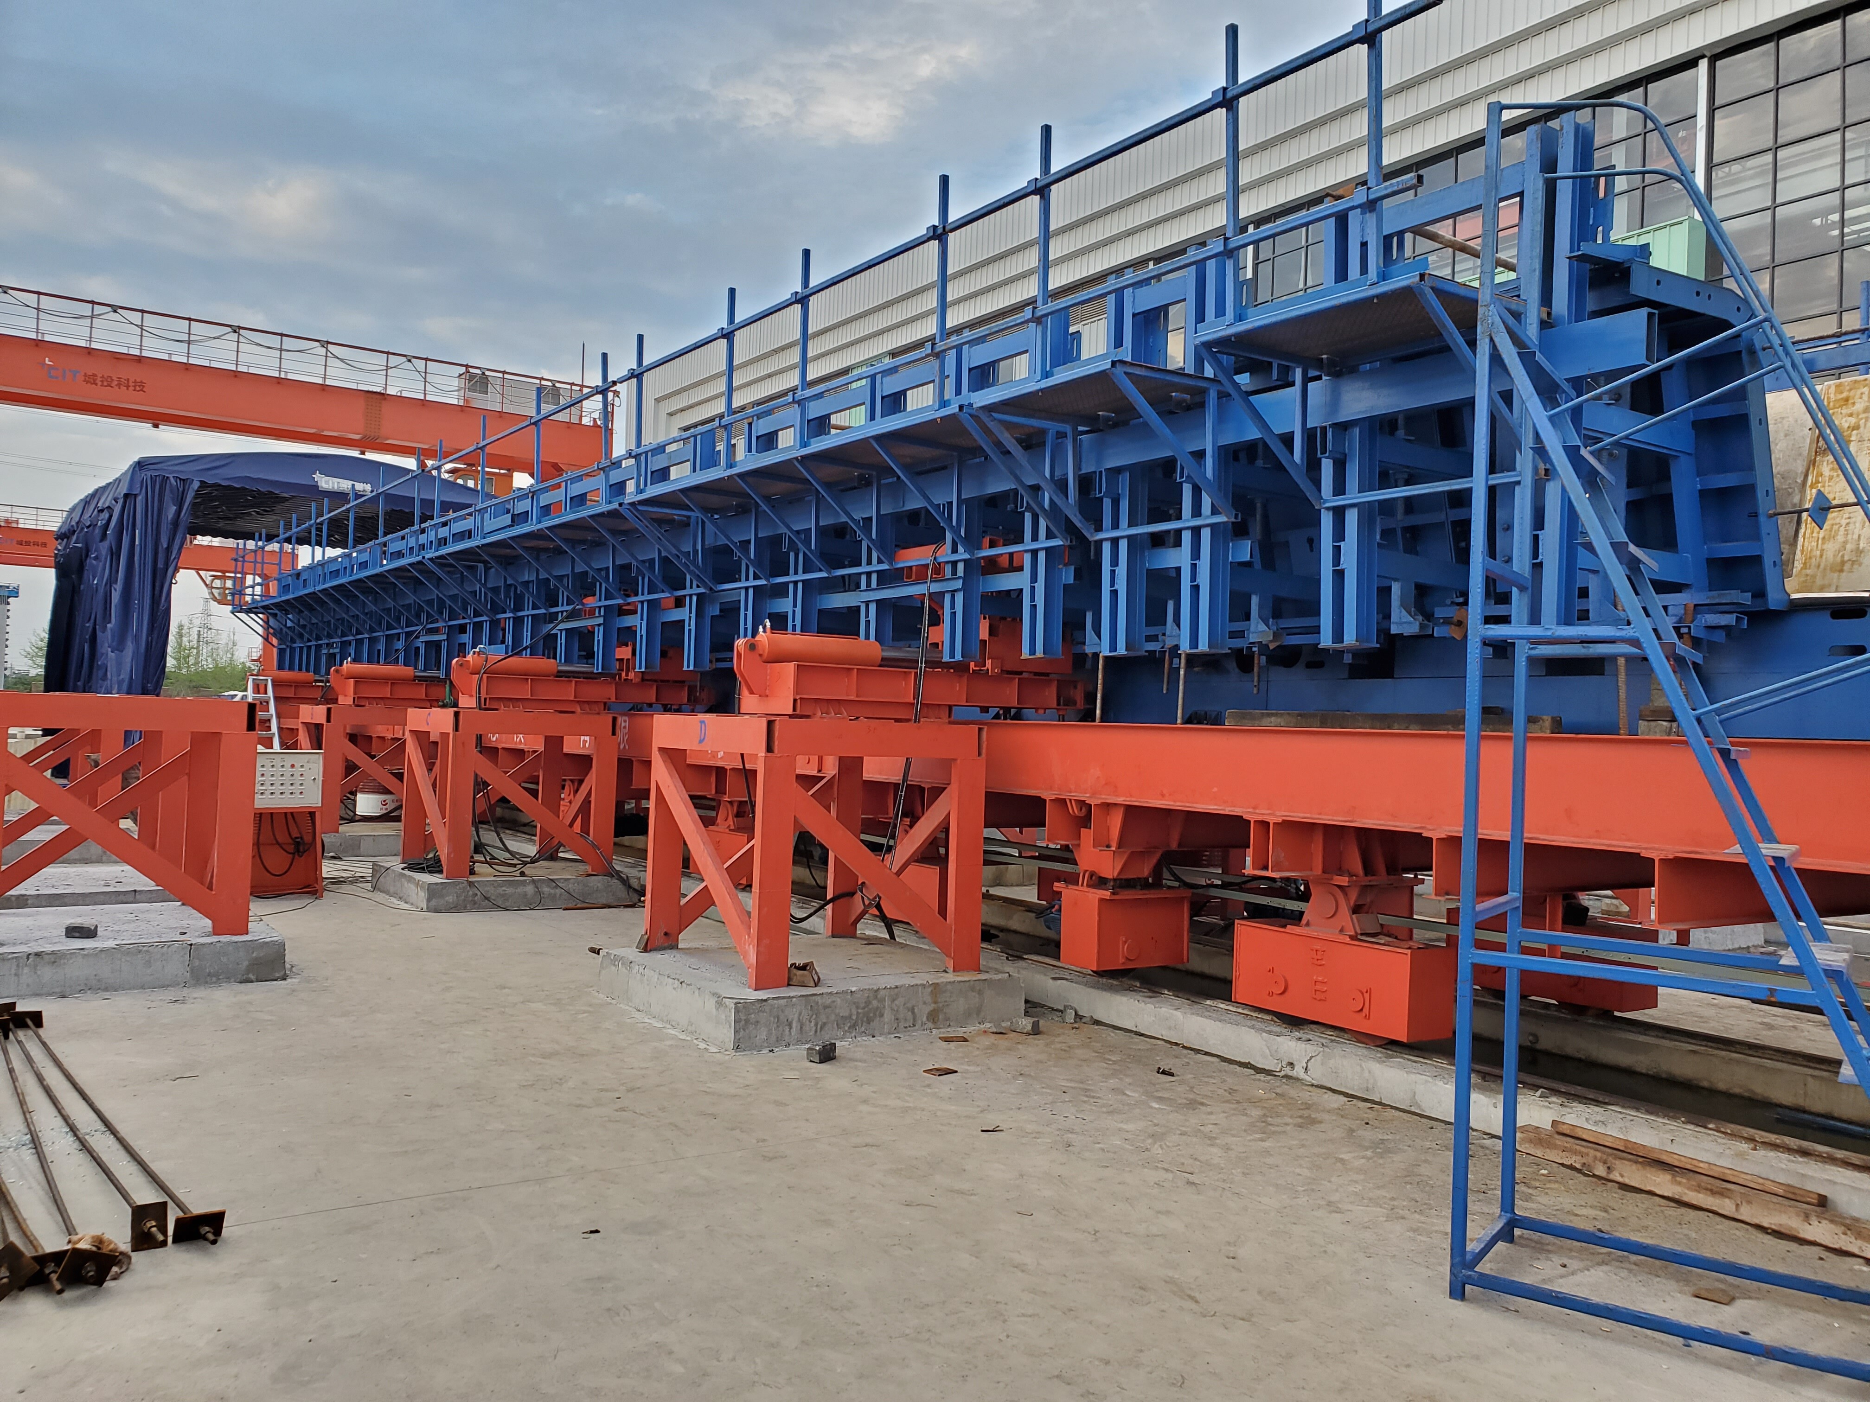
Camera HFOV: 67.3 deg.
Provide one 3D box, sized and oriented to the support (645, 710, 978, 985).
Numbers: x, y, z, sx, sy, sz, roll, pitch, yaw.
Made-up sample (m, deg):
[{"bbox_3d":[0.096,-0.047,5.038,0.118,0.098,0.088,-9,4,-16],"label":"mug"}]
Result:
[{"bbox_3d":[-0.693,0.811,8.129,1.427,1.380,1.335,3,-2,-36],"label":"support"}]

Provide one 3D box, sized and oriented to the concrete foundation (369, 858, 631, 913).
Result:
[{"bbox_3d":[-3.810,1.603,12.419,1.803,0.230,1.695,3,-2,-36],"label":"concrete foundation"}]

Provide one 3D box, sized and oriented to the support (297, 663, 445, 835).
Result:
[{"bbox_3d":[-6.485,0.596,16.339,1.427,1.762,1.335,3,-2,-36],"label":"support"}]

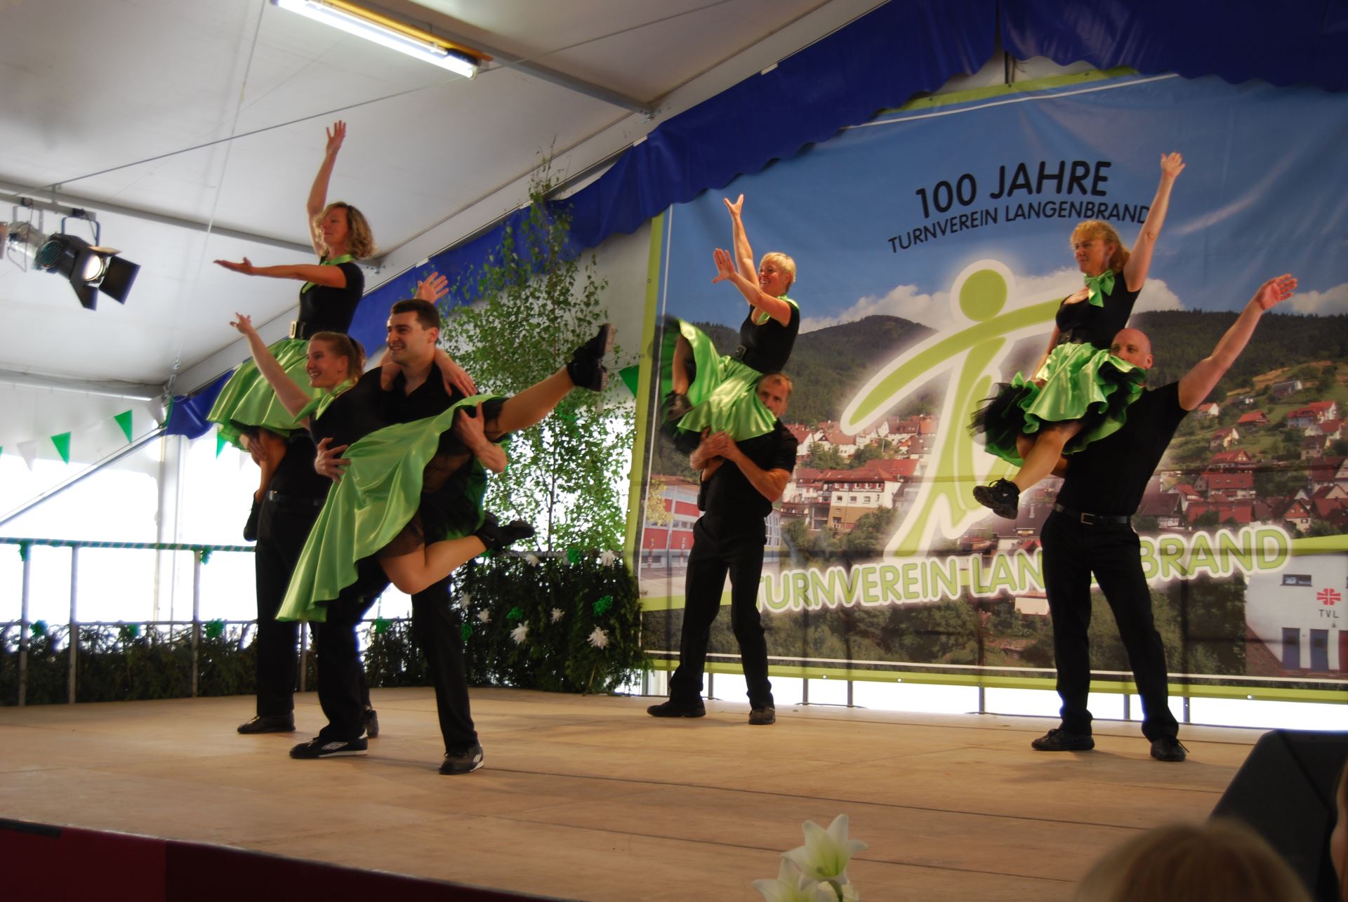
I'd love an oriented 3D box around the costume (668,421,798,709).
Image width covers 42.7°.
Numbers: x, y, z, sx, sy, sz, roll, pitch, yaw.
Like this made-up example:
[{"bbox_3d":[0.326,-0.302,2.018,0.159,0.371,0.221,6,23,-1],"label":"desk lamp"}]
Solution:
[{"bbox_3d":[0.304,0.580,8.800,0.560,1.450,0.520,-3,-6,42],"label":"costume"}]

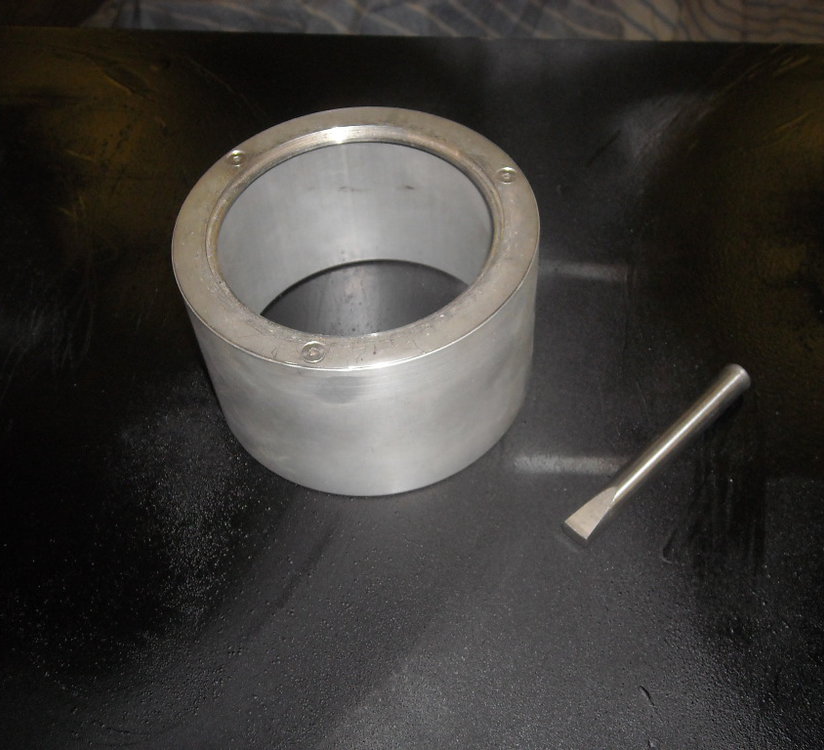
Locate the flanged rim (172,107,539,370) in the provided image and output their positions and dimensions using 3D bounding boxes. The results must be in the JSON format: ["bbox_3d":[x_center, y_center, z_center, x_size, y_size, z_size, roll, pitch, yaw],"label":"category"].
[{"bbox_3d":[-0.018,-0.049,0.337,0.122,0.005,0.122,-3,53,0],"label":"flanged rim"}]

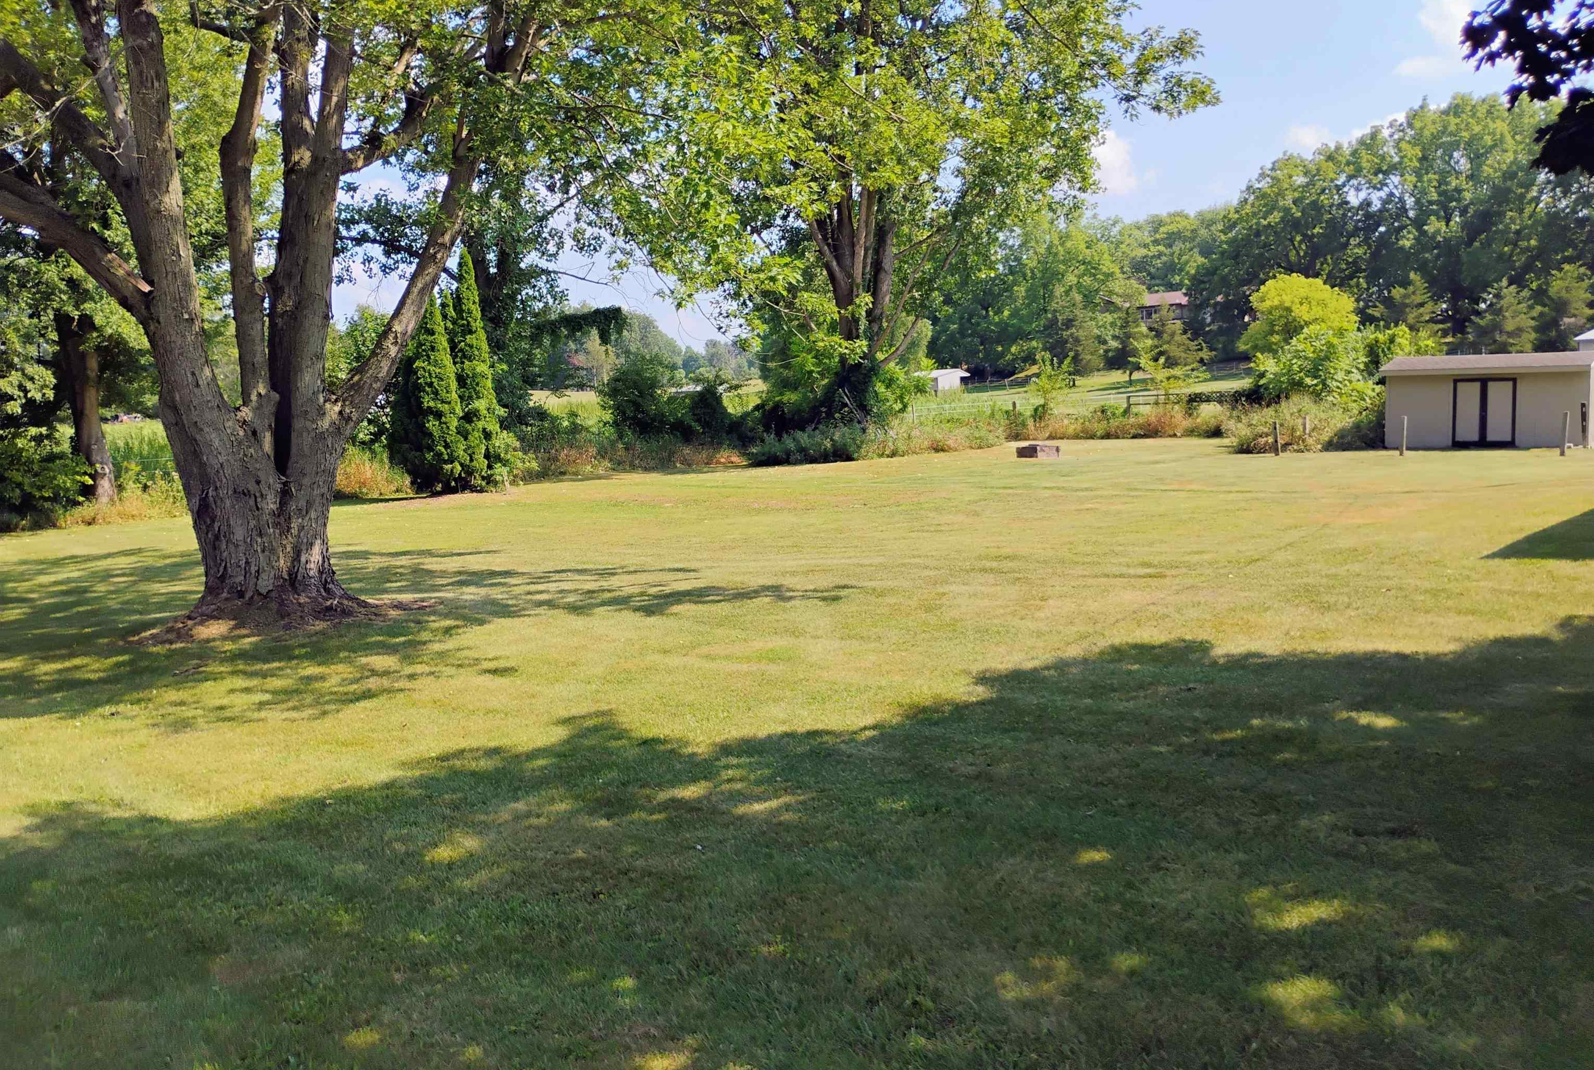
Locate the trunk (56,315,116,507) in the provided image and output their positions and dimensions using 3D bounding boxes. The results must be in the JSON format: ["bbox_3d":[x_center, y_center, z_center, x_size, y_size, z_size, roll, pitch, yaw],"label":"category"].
[{"bbox_3d":[-10.453,-1.841,19.000,0.580,2.900,0.580,-6,8,-28],"label":"trunk"}]

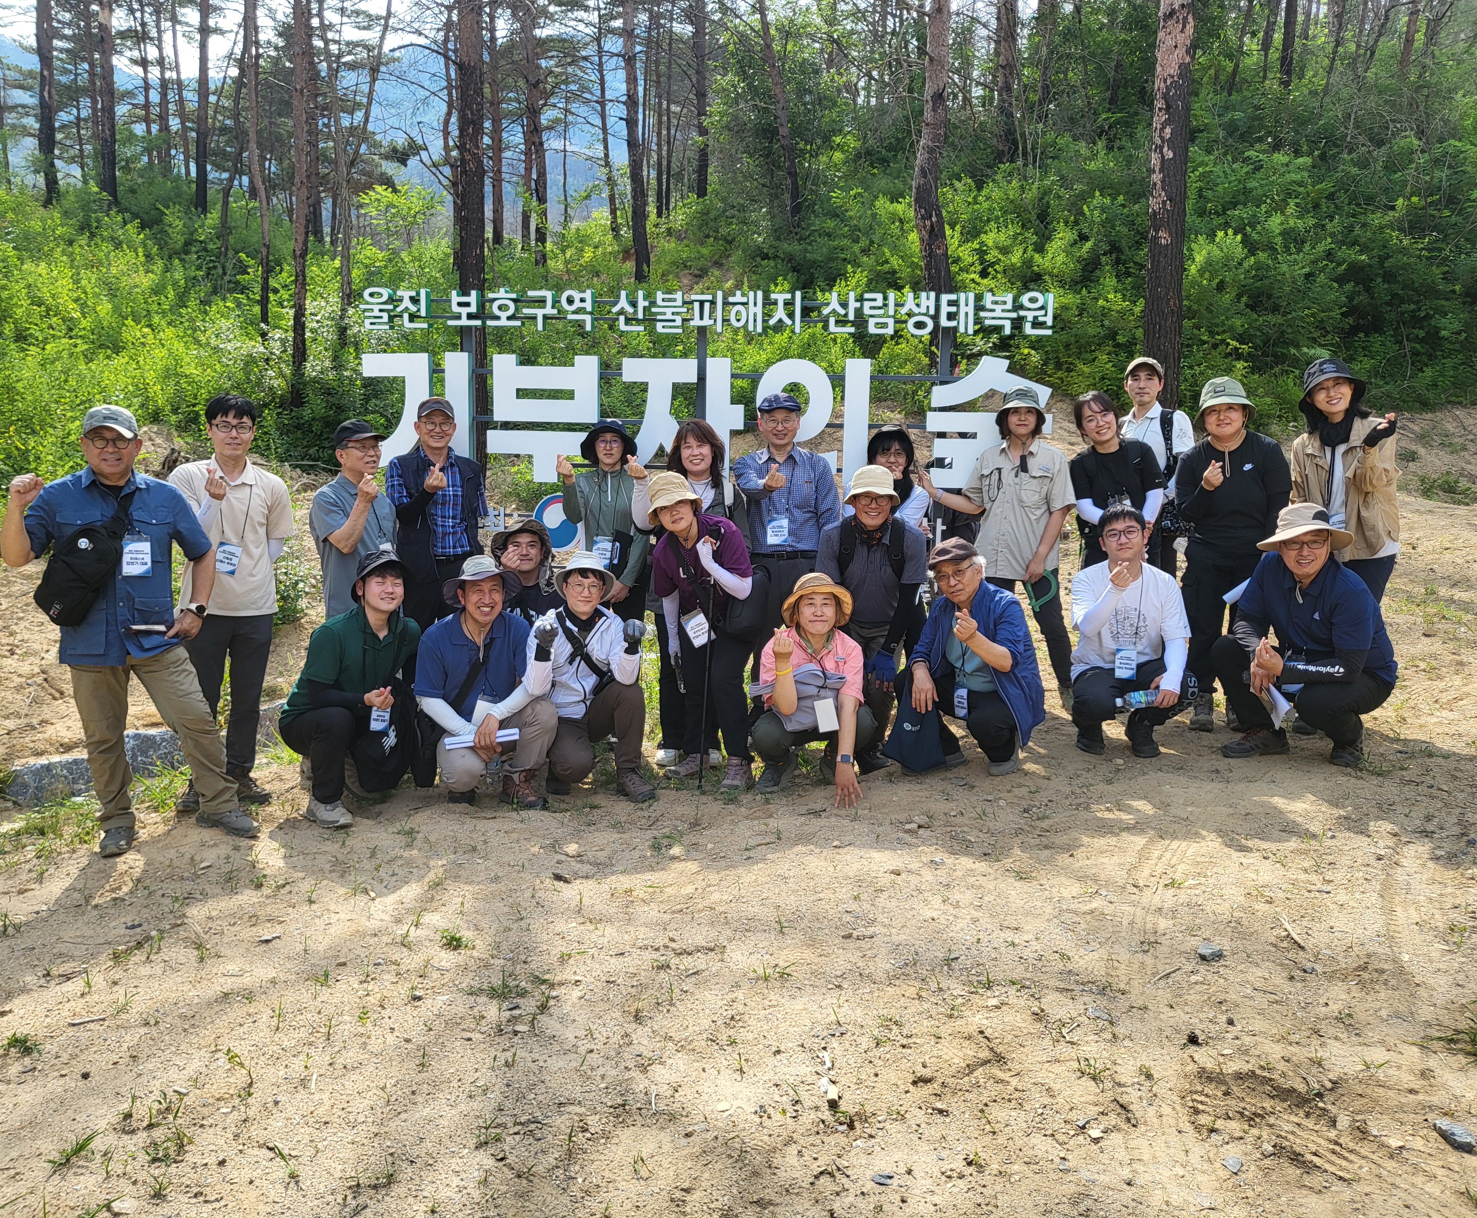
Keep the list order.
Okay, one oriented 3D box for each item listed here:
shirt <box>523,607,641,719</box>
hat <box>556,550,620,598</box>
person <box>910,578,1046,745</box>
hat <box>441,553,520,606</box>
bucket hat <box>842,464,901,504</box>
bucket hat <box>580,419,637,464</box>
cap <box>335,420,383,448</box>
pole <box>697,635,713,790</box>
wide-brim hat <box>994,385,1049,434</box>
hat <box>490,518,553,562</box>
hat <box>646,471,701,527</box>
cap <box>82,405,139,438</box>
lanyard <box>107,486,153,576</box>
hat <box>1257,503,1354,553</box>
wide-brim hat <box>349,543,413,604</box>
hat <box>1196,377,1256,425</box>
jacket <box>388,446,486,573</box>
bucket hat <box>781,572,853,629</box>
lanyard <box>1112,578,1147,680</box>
[{"bbox_3d":[-0.649,0.220,5.030,0.490,0.470,0.360,0,8,-3],"label":"shirt"},{"bbox_3d":[-0.625,-0.150,5.070,0.255,0.170,0.270,1,-8,-3],"label":"hat"},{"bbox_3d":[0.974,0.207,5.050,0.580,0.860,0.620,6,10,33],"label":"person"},{"bbox_3d":[-1.028,-0.119,4.880,0.325,0.160,0.340,-11,-8,-19],"label":"hat"},{"bbox_3d":[0.588,-0.548,5.380,0.250,0.155,0.265,1,0,3],"label":"bucket hat"},{"bbox_3d":[-0.610,-0.796,5.750,0.270,0.195,0.290,0,10,-3],"label":"bucket hat"},{"bbox_3d":[-1.669,-0.771,5.350,0.260,0.135,0.185,9,11,44],"label":"cap"},{"bbox_3d":[-0.131,0.219,5.165,0.050,1.130,0.050,3,9,0],"label":"pole"},{"bbox_3d":[1.385,-0.989,6.000,0.270,0.180,0.285,1,3,12],"label":"wide-brim hat"},{"bbox_3d":[-0.978,-0.312,5.500,0.275,0.175,0.295,1,0,-5],"label":"hat"},{"bbox_3d":[-0.293,-0.469,5.080,0.250,0.185,0.280,-13,14,6],"label":"hat"},{"bbox_3d":[-2.343,-0.696,4.550,0.190,0.130,0.265,-2,8,-32],"label":"cap"},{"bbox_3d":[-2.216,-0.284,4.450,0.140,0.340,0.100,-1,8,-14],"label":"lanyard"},{"bbox_3d":[2.247,-0.328,4.850,0.355,0.170,0.370,-3,3,27],"label":"hat"},{"bbox_3d":[-1.453,-0.148,4.930,0.255,0.195,0.280,-6,-4,-26],"label":"wide-brim hat"},{"bbox_3d":[2.314,-0.998,5.800,0.270,0.195,0.290,0,9,23],"label":"hat"},{"bbox_3d":[-1.388,-0.447,5.620,0.460,0.590,0.300,-1,8,-12],"label":"jacket"},{"bbox_3d":[0.317,-0.039,4.950,0.290,0.185,0.300,1,-8,2],"label":"bucket hat"},{"bbox_3d":[1.650,0.062,5.150,0.150,0.470,0.110,2,1,14],"label":"lanyard"}]

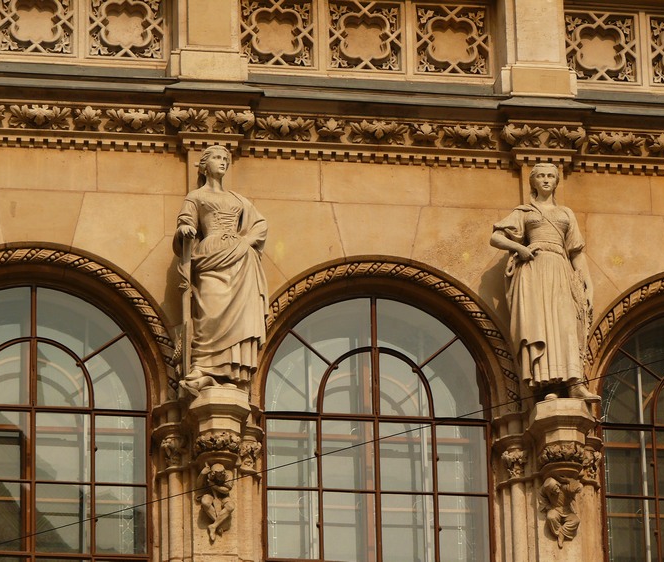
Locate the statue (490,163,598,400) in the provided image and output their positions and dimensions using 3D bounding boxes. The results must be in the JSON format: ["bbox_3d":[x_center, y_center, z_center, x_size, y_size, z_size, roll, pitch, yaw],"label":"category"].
[{"bbox_3d":[1.689,0.031,31.021,0.855,2.099,0.502,2,-20,-10],"label":"statue"}]

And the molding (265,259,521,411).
[{"bbox_3d":[0.416,0.466,32.561,2.368,1.341,0.300,2,-20,-10],"label":"molding"}]

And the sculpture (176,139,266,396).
[{"bbox_3d":[-0.871,-0.062,30.568,0.768,2.170,0.502,2,-20,-10],"label":"sculpture"}]

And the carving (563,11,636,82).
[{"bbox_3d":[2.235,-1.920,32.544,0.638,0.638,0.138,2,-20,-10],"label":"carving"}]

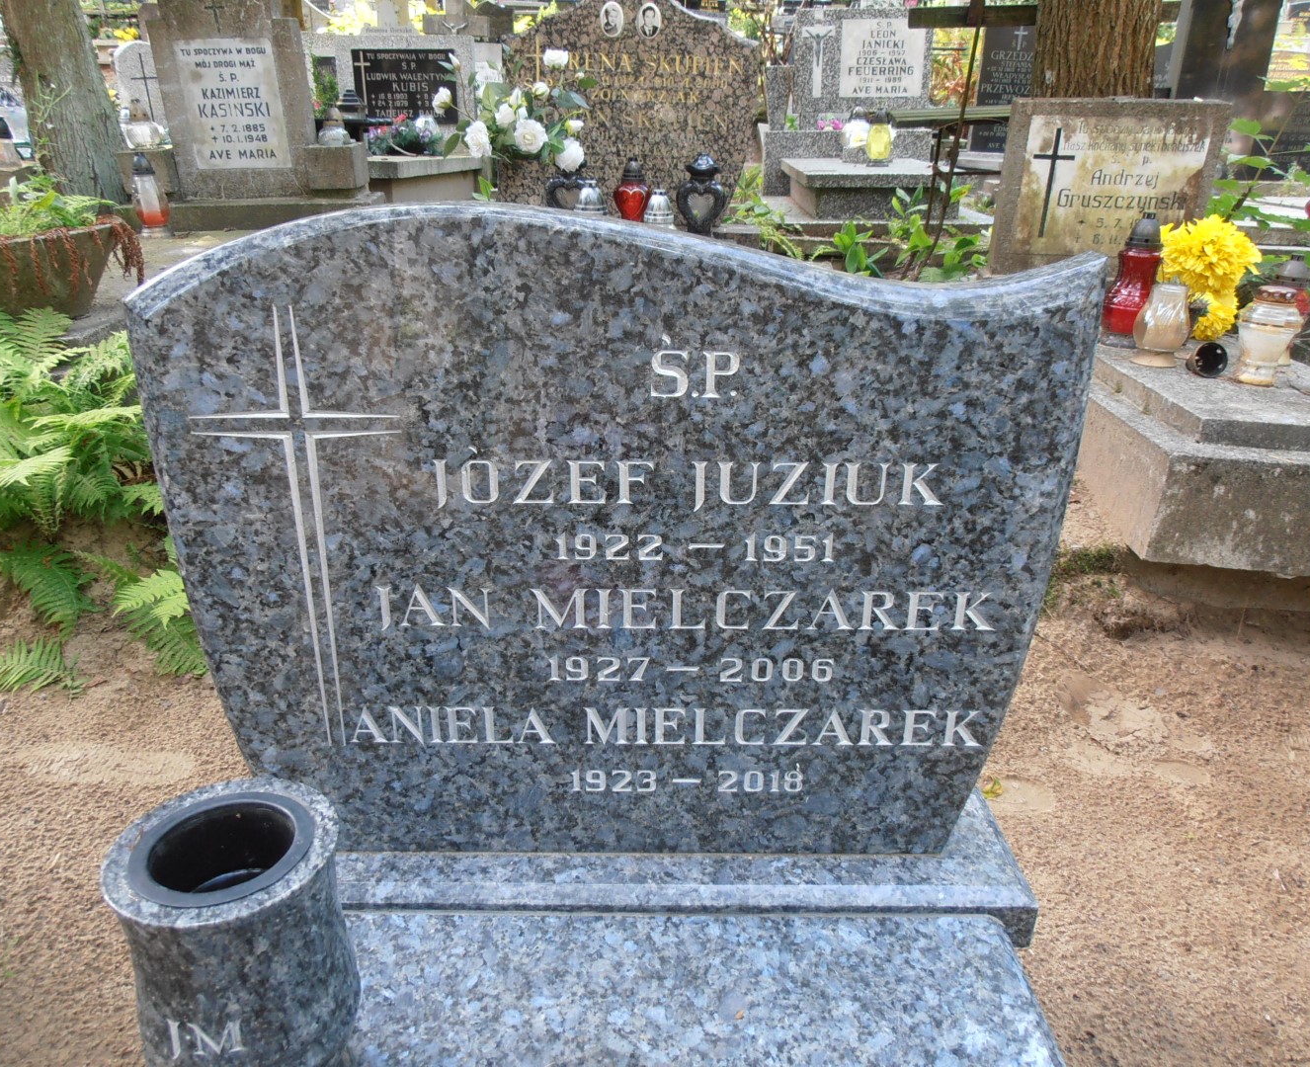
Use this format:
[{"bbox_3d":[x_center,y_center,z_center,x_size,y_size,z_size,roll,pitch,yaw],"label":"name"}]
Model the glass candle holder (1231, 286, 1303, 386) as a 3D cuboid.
[{"bbox_3d":[1.221,-0.396,1.963,0.127,0.180,0.127,2,24,0],"label":"glass candle holder"}]

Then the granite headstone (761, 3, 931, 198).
[{"bbox_3d":[1.001,-2.196,5.069,0.840,0.860,0.330,1,24,0],"label":"granite headstone"}]

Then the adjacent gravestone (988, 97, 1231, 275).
[{"bbox_3d":[1.184,-0.903,2.602,0.540,0.440,0.090,3,24,3],"label":"adjacent gravestone"}]

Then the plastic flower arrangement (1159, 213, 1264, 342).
[{"bbox_3d":[1.278,-0.590,2.270,0.230,0.270,0.200,2,24,0],"label":"plastic flower arrangement"}]

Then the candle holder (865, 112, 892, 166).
[{"bbox_3d":[1.097,-1.924,4.799,0.124,0.245,0.124,1,24,0],"label":"candle holder"}]

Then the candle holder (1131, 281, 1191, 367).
[{"bbox_3d":[1.065,-0.440,2.070,0.117,0.161,0.117,2,24,0],"label":"candle holder"}]

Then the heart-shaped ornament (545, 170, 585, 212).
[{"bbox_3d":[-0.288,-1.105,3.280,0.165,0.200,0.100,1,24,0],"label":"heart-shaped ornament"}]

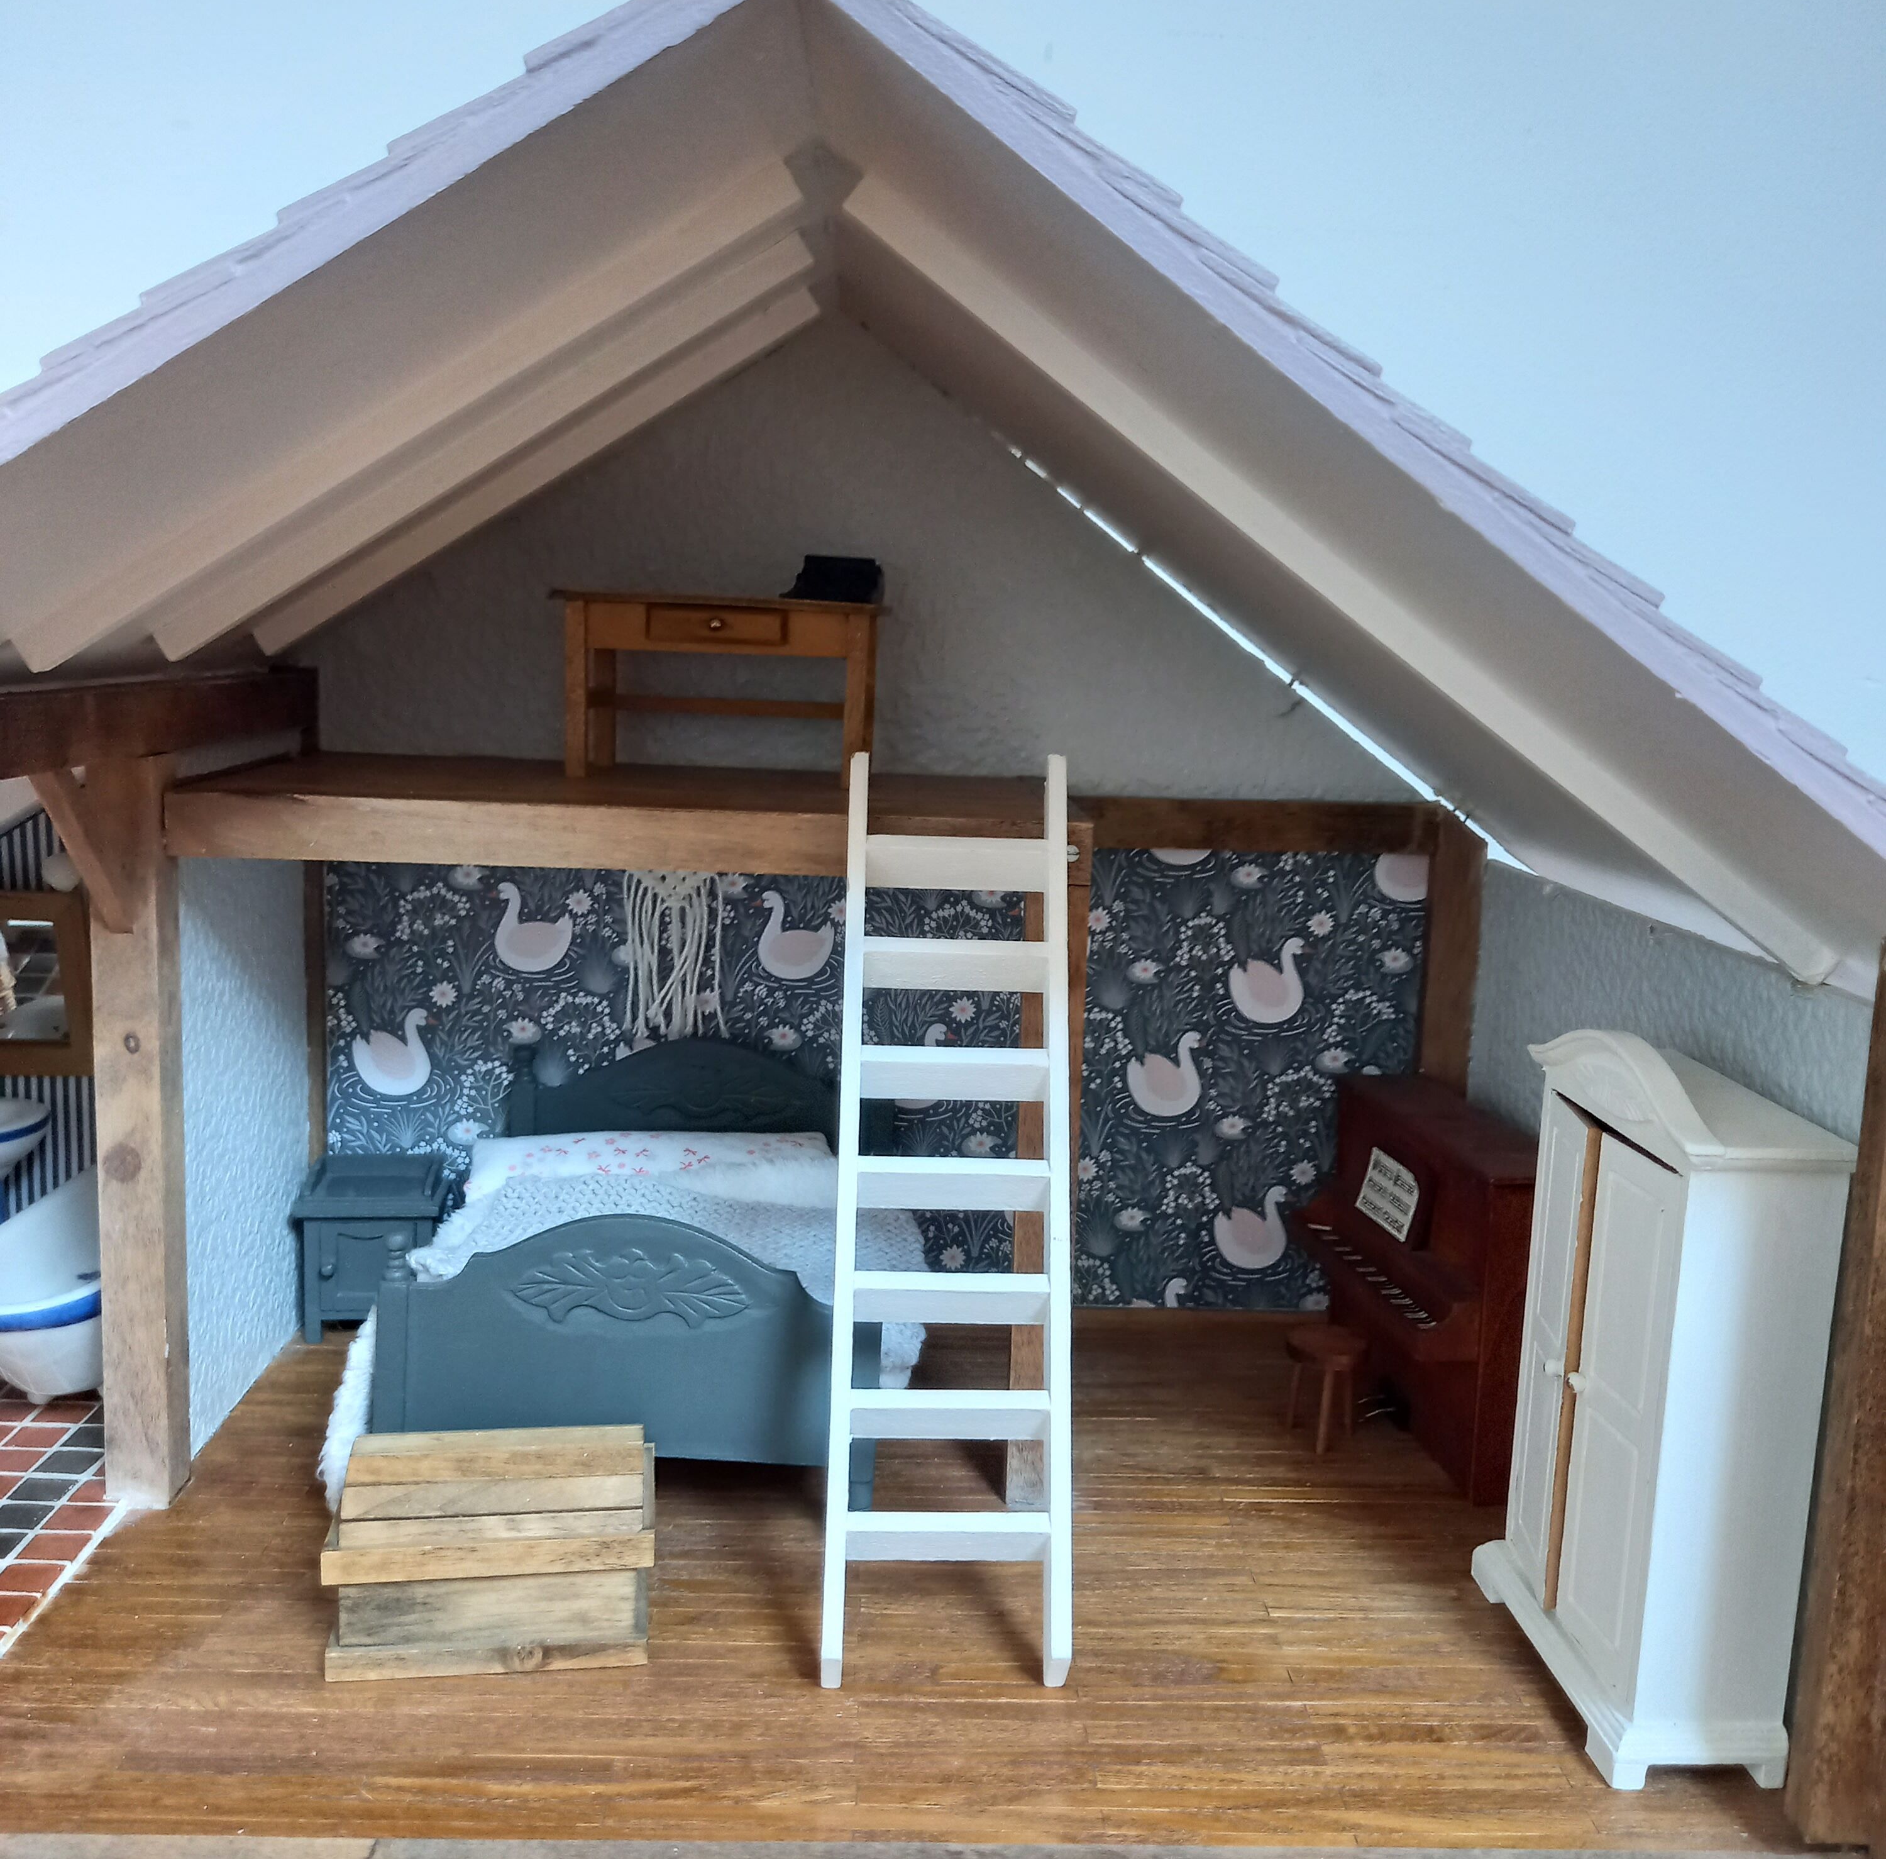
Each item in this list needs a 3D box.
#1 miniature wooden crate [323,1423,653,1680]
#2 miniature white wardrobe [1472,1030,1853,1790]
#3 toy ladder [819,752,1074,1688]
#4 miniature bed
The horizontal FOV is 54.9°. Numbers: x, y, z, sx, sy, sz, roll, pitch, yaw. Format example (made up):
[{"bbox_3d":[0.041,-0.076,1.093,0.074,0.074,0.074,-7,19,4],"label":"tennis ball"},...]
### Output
[{"bbox_3d":[-0.119,0.159,0.486,0.083,0.054,0.060,1,8,-9],"label":"miniature wooden crate"},{"bbox_3d":[0.180,0.114,0.465,0.048,0.170,0.092,2,8,-2],"label":"miniature white wardrobe"},{"bbox_3d":[0.003,0.075,0.500,0.064,0.247,0.013,2,-14,-2],"label":"toy ladder"},{"bbox_3d":[-0.095,0.110,0.642,0.153,0.110,0.180,2,8,0],"label":"miniature bed"}]

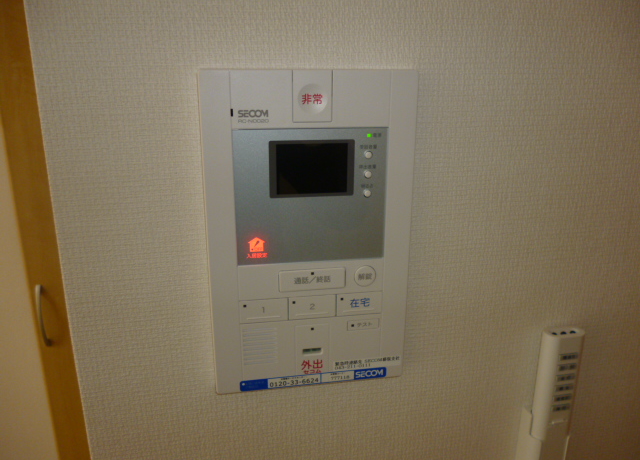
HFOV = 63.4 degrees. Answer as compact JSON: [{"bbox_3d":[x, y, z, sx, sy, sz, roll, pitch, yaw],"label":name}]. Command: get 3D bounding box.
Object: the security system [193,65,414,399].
[{"bbox_3d":[-0.009,0.006,0.459,0.175,0.282,0.025,-2,16,-9],"label":"security system"}]

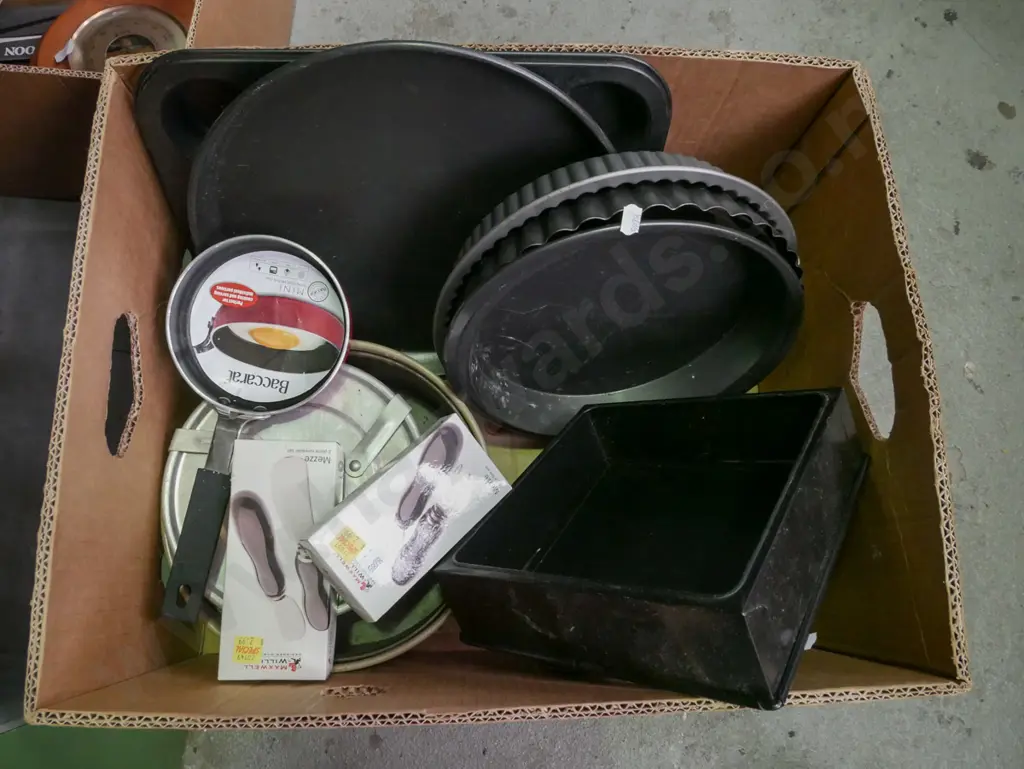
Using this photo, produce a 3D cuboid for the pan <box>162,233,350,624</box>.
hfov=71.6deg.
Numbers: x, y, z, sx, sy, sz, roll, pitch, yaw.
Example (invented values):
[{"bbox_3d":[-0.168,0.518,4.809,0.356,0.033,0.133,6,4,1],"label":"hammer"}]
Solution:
[{"bbox_3d":[-0.193,0.029,0.499,0.127,0.051,0.269,14,92,-4],"label":"pan"}]

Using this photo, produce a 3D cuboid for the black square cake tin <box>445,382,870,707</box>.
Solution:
[{"bbox_3d":[0.094,0.086,0.473,0.215,0.215,0.057,-42,117,-43],"label":"black square cake tin"}]

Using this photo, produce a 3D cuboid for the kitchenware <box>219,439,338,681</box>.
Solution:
[{"bbox_3d":[-0.150,0.114,0.472,0.067,0.028,0.150,0,79,-3],"label":"kitchenware"}]

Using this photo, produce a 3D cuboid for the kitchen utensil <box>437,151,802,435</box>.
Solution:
[{"bbox_3d":[0.077,-0.049,0.535,0.272,0.272,0.073,-5,54,-4],"label":"kitchen utensil"}]

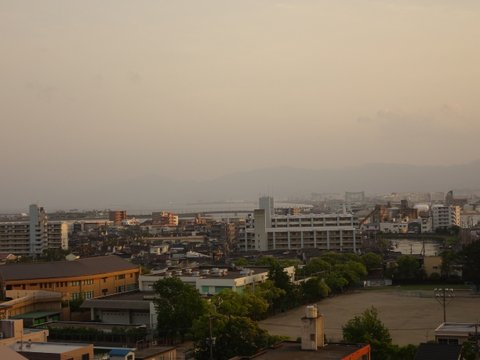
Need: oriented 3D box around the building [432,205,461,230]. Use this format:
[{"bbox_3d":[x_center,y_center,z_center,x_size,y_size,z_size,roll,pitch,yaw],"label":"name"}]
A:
[{"bbox_3d":[157.600,28.700,696.000,14.500,19.500,17.000,-2,-1,40],"label":"building"}]

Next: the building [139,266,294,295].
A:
[{"bbox_3d":[-5.500,30.400,270.800,29.000,6.500,48.000,-1,-1,23],"label":"building"}]

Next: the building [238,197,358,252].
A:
[{"bbox_3d":[27.600,21.900,431.000,56.000,27.000,18.000,-1,-1,0],"label":"building"}]

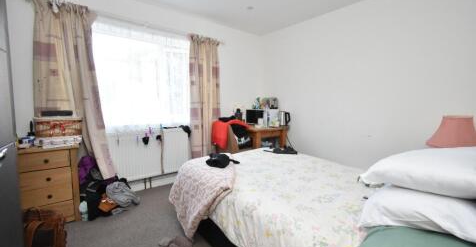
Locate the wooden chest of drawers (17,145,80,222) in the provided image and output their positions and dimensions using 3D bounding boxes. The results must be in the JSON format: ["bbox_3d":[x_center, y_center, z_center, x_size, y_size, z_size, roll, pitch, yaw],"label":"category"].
[{"bbox_3d":[-1.843,0.578,1.874,0.580,0.745,0.365,-4,8,-38],"label":"wooden chest of drawers"}]

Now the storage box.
[{"bbox_3d":[-1.722,0.037,1.920,0.325,0.155,0.220,-4,8,-38],"label":"storage box"}]

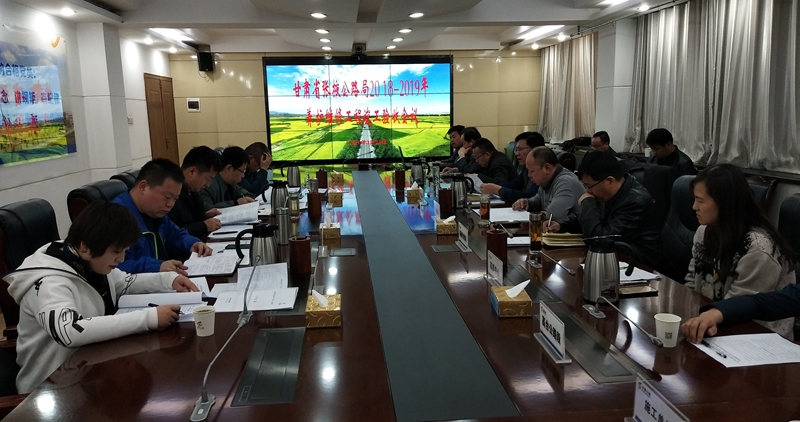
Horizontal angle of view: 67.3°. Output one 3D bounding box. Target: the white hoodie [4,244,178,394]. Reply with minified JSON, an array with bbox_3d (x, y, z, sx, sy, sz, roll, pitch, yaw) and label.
[{"bbox_3d":[-1.097,0.379,2.091,0.580,0.560,0.600,-3,9,-8],"label":"white hoodie"}]

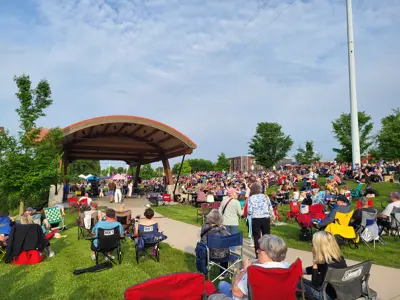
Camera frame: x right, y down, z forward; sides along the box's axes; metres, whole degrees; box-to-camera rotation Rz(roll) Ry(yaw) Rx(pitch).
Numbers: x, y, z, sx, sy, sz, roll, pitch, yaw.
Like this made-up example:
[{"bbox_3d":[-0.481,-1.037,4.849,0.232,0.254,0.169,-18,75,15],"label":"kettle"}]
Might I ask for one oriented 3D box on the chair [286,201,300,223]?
[{"bbox_3d":[3.560,2.334,11.400,0.620,0.860,0.580,2,-6,-20],"label":"chair"}]

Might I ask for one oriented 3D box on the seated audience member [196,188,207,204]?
[{"bbox_3d":[0.091,2.894,18.300,0.580,1.250,0.750,3,-6,-23],"label":"seated audience member"}]

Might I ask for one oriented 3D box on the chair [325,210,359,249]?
[{"bbox_3d":[3.462,1.957,7.350,0.720,0.920,0.620,2,-6,-22],"label":"chair"}]

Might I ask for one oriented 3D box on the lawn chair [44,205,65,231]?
[{"bbox_3d":[-5.003,2.382,10.400,0.600,0.850,0.650,1,-5,-10],"label":"lawn chair"}]

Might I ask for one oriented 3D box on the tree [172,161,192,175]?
[{"bbox_3d":[-4.369,4.993,75.000,5.000,5.000,5.000,0,-5,0],"label":"tree"}]

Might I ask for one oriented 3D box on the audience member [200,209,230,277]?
[{"bbox_3d":[0.277,1.619,5.200,0.520,1.190,0.780,2,-6,-18],"label":"audience member"}]

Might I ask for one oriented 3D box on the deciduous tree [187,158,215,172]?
[{"bbox_3d":[0.166,6.491,100.000,9.300,7.300,9.000,0,-6,0],"label":"deciduous tree"}]

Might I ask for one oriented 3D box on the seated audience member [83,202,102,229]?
[{"bbox_3d":[-3.457,2.256,9.750,0.600,1.150,0.850,0,-6,-3],"label":"seated audience member"}]

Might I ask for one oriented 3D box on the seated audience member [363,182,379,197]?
[{"bbox_3d":[9.365,2.186,16.500,0.800,0.800,0.650,-3,-6,30],"label":"seated audience member"}]

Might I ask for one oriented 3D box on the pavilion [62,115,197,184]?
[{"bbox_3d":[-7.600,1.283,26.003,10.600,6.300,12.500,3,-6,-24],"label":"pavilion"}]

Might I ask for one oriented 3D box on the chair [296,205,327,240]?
[{"bbox_3d":[3.044,1.979,8.200,0.770,0.940,0.650,3,-6,-30],"label":"chair"}]

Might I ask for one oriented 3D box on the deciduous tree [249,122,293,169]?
[{"bbox_3d":[10.561,-0.524,45.000,6.200,7.300,6.200,0,-5,0],"label":"deciduous tree"}]

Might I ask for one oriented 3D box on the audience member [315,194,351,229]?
[{"bbox_3d":[3.355,1.696,7.550,0.600,1.250,0.850,2,-6,-25],"label":"audience member"}]

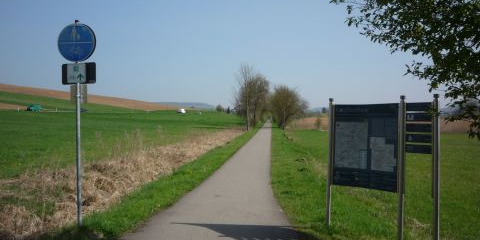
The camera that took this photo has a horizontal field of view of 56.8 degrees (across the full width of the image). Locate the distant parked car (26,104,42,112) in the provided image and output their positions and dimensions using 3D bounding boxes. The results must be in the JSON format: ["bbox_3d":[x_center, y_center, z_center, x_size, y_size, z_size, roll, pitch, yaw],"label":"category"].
[{"bbox_3d":[-53.200,-2.950,115.000,1.750,1.600,4.100,0,0,35],"label":"distant parked car"}]

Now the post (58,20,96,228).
[{"bbox_3d":[-2.590,0.060,7.100,0.610,3.300,0.140,0,0,2],"label":"post"}]

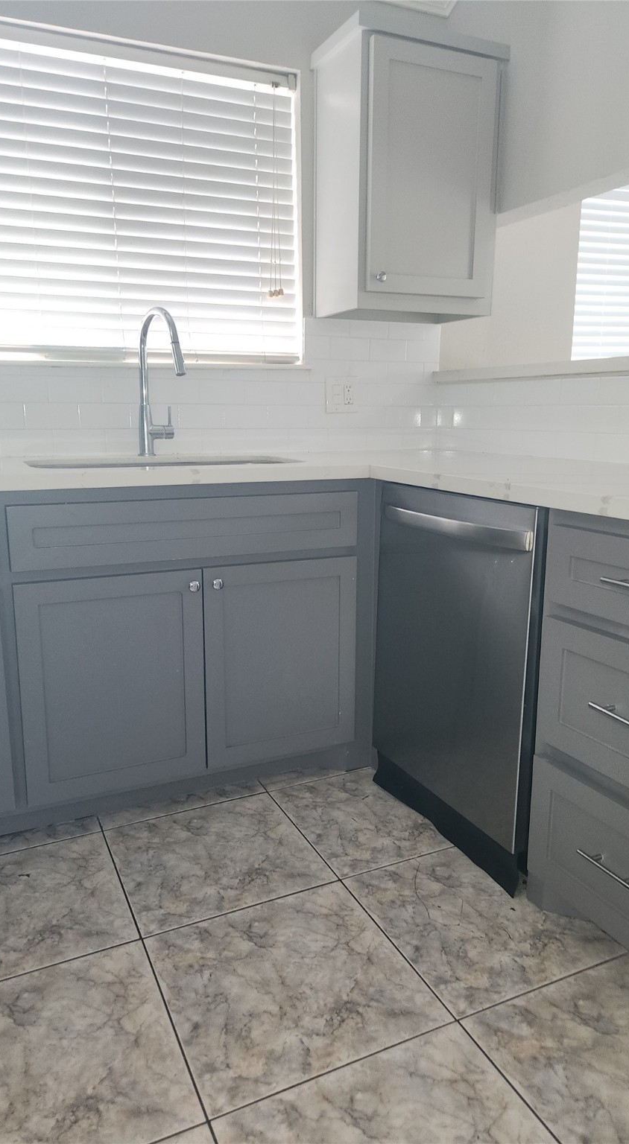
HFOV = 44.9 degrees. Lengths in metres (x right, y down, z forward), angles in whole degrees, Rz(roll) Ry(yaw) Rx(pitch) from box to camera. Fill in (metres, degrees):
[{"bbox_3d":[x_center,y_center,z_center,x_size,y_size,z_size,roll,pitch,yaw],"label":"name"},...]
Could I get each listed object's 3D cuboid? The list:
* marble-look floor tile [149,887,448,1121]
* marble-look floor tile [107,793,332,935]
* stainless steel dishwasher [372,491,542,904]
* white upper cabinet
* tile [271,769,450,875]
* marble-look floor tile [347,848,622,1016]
[{"bbox_3d":[-0.049,0.777,1.448,0.452,0.015,0.452,-6,13,-24],"label":"marble-look floor tile"},{"bbox_3d":[-0.243,0.696,1.853,0.452,0.015,0.452,-6,13,-24],"label":"marble-look floor tile"},{"bbox_3d":[0.549,0.217,1.955,0.620,0.862,0.611,-6,13,-24],"label":"stainless steel dishwasher"},{"bbox_3d":[0.298,-1.253,2.489,0.527,0.798,0.337,-6,13,-24],"label":"white upper cabinet"},{"bbox_3d":[0.170,0.652,2.042,0.452,0.015,0.452,-6,13,-24],"label":"tile"},{"bbox_3d":[0.364,0.734,1.637,0.452,0.015,0.452,-6,13,-24],"label":"marble-look floor tile"}]

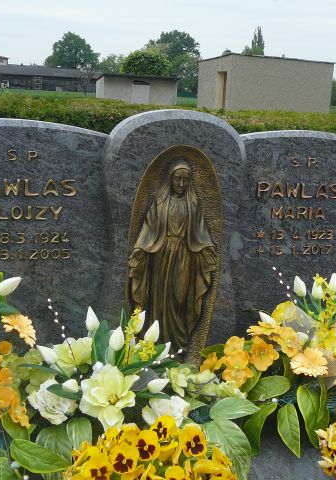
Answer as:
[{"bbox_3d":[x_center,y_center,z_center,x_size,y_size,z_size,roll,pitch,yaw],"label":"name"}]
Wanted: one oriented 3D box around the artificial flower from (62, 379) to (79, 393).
[{"bbox_3d":[-0.243,0.364,1.800,0.035,0.035,0.055,13,3,41],"label":"artificial flower"}]

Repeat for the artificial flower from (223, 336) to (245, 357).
[{"bbox_3d":[0.186,0.298,2.020,0.060,0.056,0.035,3,12,1],"label":"artificial flower"}]

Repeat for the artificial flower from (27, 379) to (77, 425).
[{"bbox_3d":[-0.253,0.356,1.580,0.103,0.095,0.070,2,-3,6],"label":"artificial flower"}]

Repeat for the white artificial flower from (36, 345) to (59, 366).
[{"bbox_3d":[-0.294,0.281,1.760,0.066,0.036,0.036,40,-2,-9],"label":"white artificial flower"}]

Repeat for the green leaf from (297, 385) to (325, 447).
[{"bbox_3d":[0.391,0.482,1.980,0.078,0.165,0.050,1,12,5],"label":"green leaf"}]

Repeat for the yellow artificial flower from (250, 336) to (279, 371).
[{"bbox_3d":[0.272,0.323,2.040,0.082,0.092,0.040,-8,-15,7],"label":"yellow artificial flower"}]

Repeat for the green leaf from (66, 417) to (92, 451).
[{"bbox_3d":[-0.233,0.518,1.900,0.066,0.100,0.030,0,12,0],"label":"green leaf"}]

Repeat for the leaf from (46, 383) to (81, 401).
[{"bbox_3d":[-0.224,0.326,1.550,0.090,0.035,0.030,-7,15,-40],"label":"leaf"}]

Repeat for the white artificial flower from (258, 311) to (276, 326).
[{"bbox_3d":[0.291,0.229,2.090,0.058,0.034,0.034,43,0,-9],"label":"white artificial flower"}]

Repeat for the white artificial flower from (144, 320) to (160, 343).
[{"bbox_3d":[-0.040,0.239,1.880,0.036,0.062,0.036,23,6,0],"label":"white artificial flower"}]

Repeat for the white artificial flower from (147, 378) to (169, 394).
[{"bbox_3d":[-0.024,0.353,1.740,0.058,0.034,0.034,-26,0,20],"label":"white artificial flower"}]

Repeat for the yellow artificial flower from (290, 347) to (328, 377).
[{"bbox_3d":[0.404,0.350,2.060,0.108,0.040,0.100,-2,53,2],"label":"yellow artificial flower"}]

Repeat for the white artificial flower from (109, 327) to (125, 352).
[{"bbox_3d":[-0.129,0.251,1.820,0.038,0.064,0.038,5,18,-19],"label":"white artificial flower"}]

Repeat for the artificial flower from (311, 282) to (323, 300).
[{"bbox_3d":[0.442,0.152,2.130,0.034,0.058,0.034,3,12,0],"label":"artificial flower"}]

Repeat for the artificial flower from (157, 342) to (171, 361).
[{"bbox_3d":[-0.014,0.306,1.960,0.036,0.062,0.036,34,-3,-3],"label":"artificial flower"}]

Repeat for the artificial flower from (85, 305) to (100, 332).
[{"bbox_3d":[-0.203,0.213,1.930,0.038,0.068,0.038,-5,3,0],"label":"artificial flower"}]

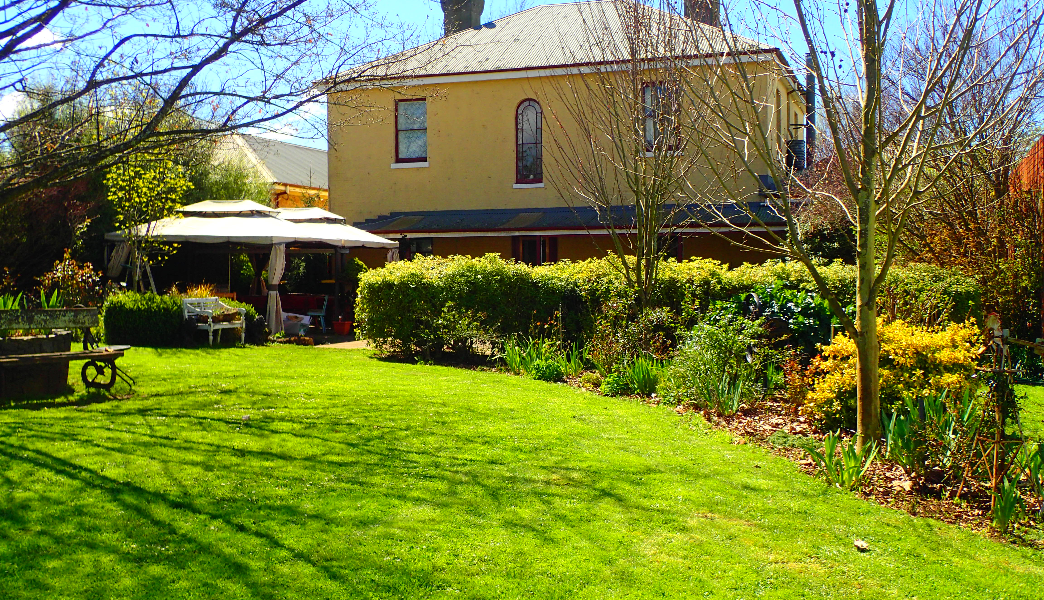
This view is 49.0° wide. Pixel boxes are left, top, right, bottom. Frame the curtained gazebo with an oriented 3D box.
[{"bbox_3d":[-5.955,-0.710,26.467,4.048,2.830,5.911,0,1,19],"label":"curtained gazebo"}]

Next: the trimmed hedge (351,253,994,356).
[{"bbox_3d":[1.978,0.142,17.812,9.450,1.520,1.400,0,1,13],"label":"trimmed hedge"}]

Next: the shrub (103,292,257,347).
[{"bbox_3d":[-6.510,0.359,21.982,2.750,0.950,1.150,0,1,0],"label":"shrub"}]

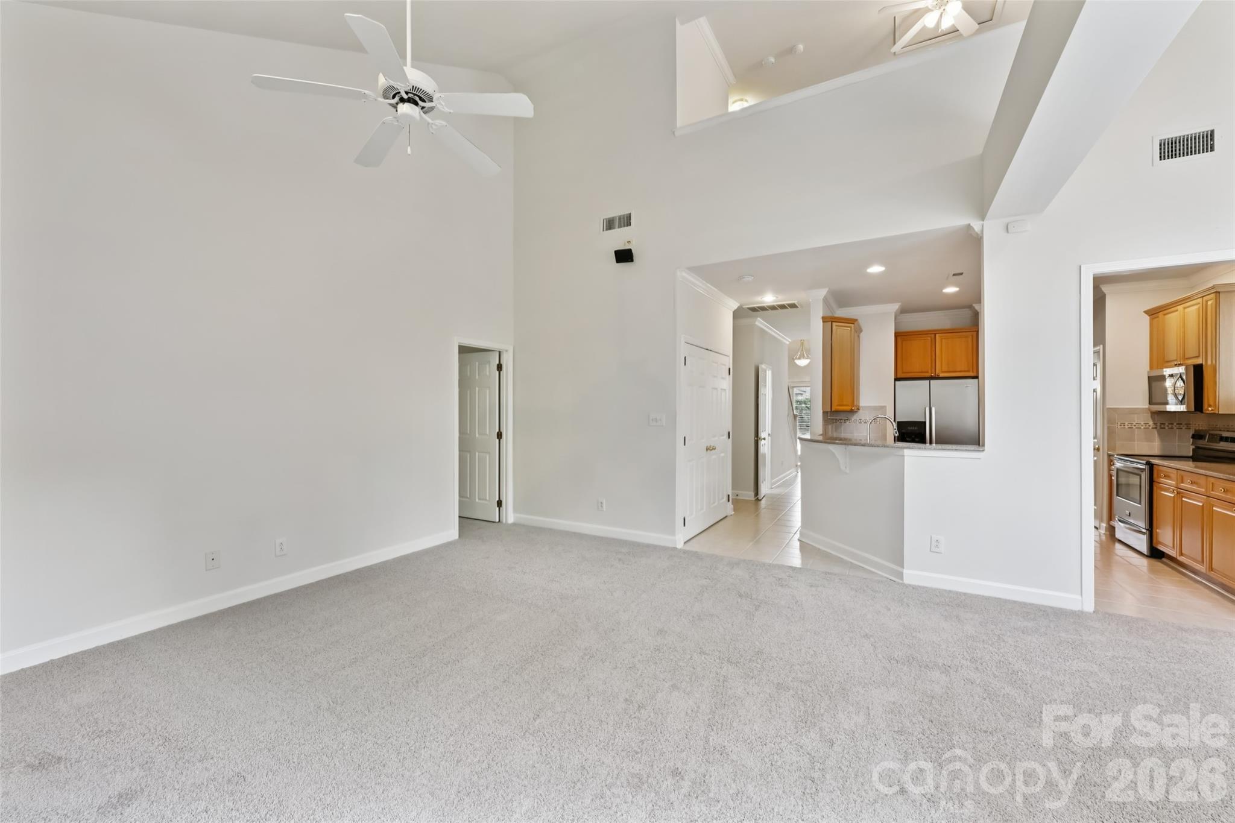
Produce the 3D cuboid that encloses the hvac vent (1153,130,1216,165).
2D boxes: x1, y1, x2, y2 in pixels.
[{"bbox_3d":[3.564,-1.668,3.015,0.292,0.188,0.025,0,0,30],"label":"hvac vent"}]

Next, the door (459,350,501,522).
[{"bbox_3d":[-1.753,0.309,5.922,0.760,2.030,0.040,0,0,31],"label":"door"}]

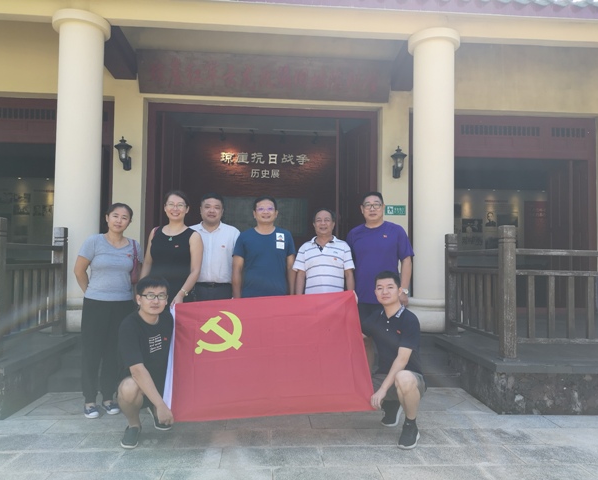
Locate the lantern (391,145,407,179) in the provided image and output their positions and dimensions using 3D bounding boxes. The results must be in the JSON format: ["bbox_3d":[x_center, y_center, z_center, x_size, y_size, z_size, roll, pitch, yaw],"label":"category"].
[{"bbox_3d":[1.442,-1.112,7.156,0.217,0.448,0.270,1,-2,-4],"label":"lantern"}]

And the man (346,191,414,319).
[{"bbox_3d":[0.648,0.488,4.020,0.530,1.770,0.310,0,-2,10],"label":"man"}]

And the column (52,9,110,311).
[{"bbox_3d":[-2.485,-0.793,5.635,0.630,3.390,0.630,1,-2,-4],"label":"column"}]

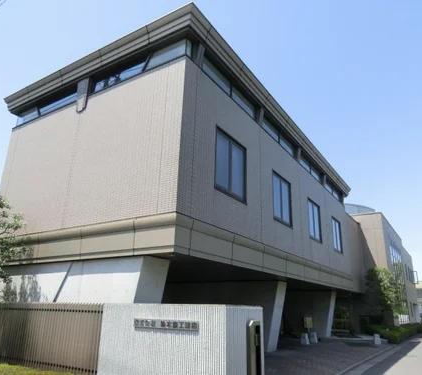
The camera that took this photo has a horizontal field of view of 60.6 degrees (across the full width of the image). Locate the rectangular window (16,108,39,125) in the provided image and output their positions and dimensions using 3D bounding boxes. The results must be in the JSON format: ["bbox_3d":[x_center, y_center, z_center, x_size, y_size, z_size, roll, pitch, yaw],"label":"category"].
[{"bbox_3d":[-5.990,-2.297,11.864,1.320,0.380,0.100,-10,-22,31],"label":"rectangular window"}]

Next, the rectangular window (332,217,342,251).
[{"bbox_3d":[6.421,2.468,18.396,0.120,1.650,1.650,-10,-22,31],"label":"rectangular window"}]

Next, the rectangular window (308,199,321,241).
[{"bbox_3d":[4.539,1.509,15.872,0.150,1.744,1.744,-10,-22,31],"label":"rectangular window"}]

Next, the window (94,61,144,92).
[{"bbox_3d":[-2.543,-3.112,10.138,2.111,0.459,0.150,-10,-22,31],"label":"window"}]

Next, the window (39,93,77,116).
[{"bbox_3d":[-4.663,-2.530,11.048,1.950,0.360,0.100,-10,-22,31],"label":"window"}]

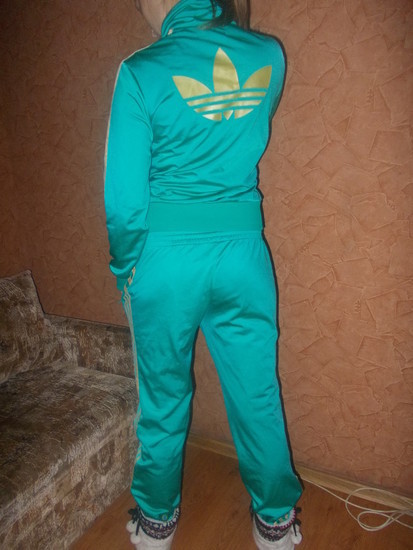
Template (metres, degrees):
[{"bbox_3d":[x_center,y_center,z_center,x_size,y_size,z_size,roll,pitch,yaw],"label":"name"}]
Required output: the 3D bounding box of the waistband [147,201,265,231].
[{"bbox_3d":[-0.010,-0.157,1.132,0.310,0.080,0.220,-3,12,-15],"label":"waistband"}]

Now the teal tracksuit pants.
[{"bbox_3d":[0.030,0.292,1.238,0.460,0.860,0.310,-3,12,-14],"label":"teal tracksuit pants"}]

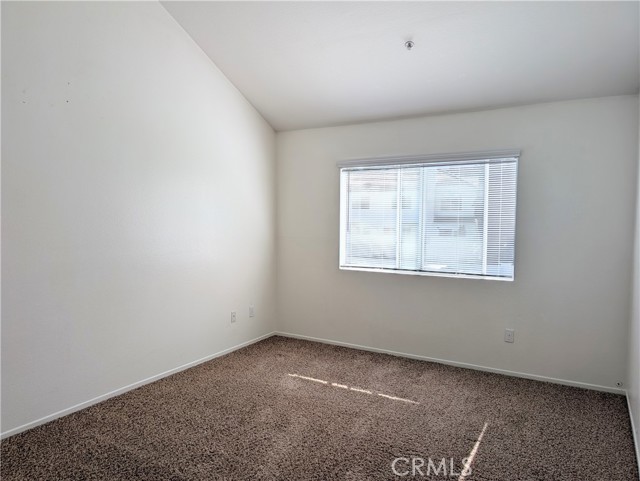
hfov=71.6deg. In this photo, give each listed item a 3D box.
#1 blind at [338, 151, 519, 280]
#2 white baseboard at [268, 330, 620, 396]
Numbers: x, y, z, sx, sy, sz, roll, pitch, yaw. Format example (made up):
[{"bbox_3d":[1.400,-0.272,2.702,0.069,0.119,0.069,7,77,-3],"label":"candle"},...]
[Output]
[{"bbox_3d":[0.999,-0.247,4.471,1.843,1.177,0.110,2,3,30],"label":"blind"},{"bbox_3d":[0.983,1.191,4.503,3.507,0.044,0.016,2,3,30],"label":"white baseboard"}]

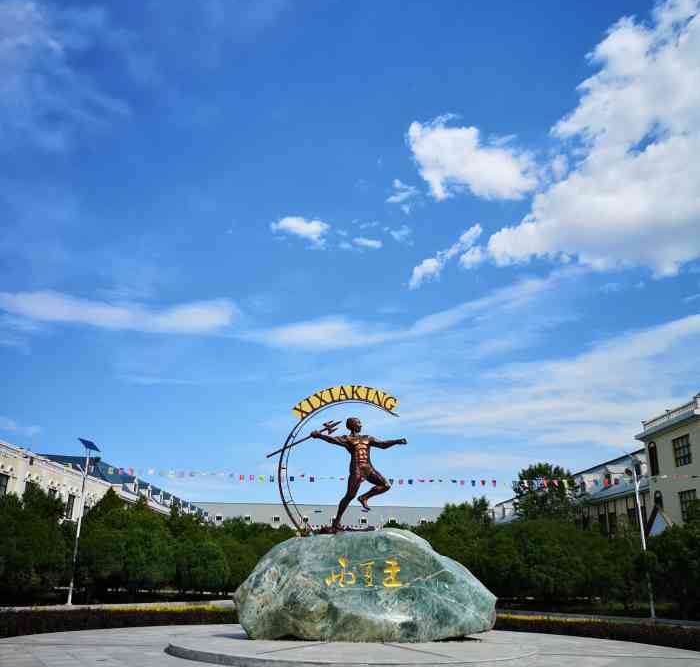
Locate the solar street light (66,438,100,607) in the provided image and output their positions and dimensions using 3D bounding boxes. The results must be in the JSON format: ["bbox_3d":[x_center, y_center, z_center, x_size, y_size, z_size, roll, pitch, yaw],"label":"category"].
[{"bbox_3d":[-12.327,8.383,32.948,1.100,7.300,1.300,1,-18,0],"label":"solar street light"}]

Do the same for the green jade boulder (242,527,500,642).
[{"bbox_3d":[0.379,5.841,17.031,5.800,2.400,2.700,1,-18,0],"label":"green jade boulder"}]

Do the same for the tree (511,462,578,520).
[{"bbox_3d":[12.591,12.600,46.469,4.500,8.690,4.500,1,-18,0],"label":"tree"}]

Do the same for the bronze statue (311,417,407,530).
[{"bbox_3d":[0.199,3.440,17.711,2.280,2.680,1.000,4,-18,-9],"label":"bronze statue"}]

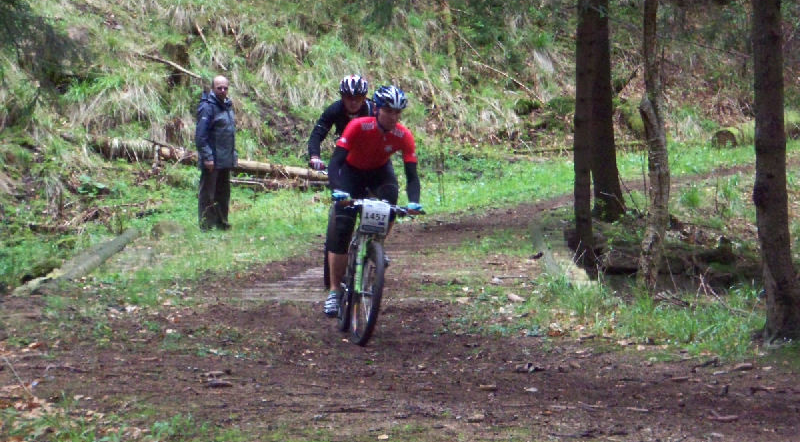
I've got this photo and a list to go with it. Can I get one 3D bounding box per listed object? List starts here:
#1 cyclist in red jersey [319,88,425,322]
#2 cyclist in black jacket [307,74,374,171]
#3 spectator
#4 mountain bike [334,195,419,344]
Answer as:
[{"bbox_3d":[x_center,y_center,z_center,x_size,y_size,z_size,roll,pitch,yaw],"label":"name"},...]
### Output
[{"bbox_3d":[-0.185,-0.130,18.250,0.660,1.560,0.920,-1,3,-10],"label":"cyclist in red jersey"},{"bbox_3d":[-0.390,-0.345,21.300,0.660,1.600,0.880,0,3,-3],"label":"cyclist in black jacket"},{"bbox_3d":[-2.100,-0.780,30.800,0.340,1.750,0.530,3,4,40],"label":"spectator"},{"bbox_3d":[-0.225,0.300,18.200,0.620,1.000,1.730,6,2,-9],"label":"mountain bike"}]

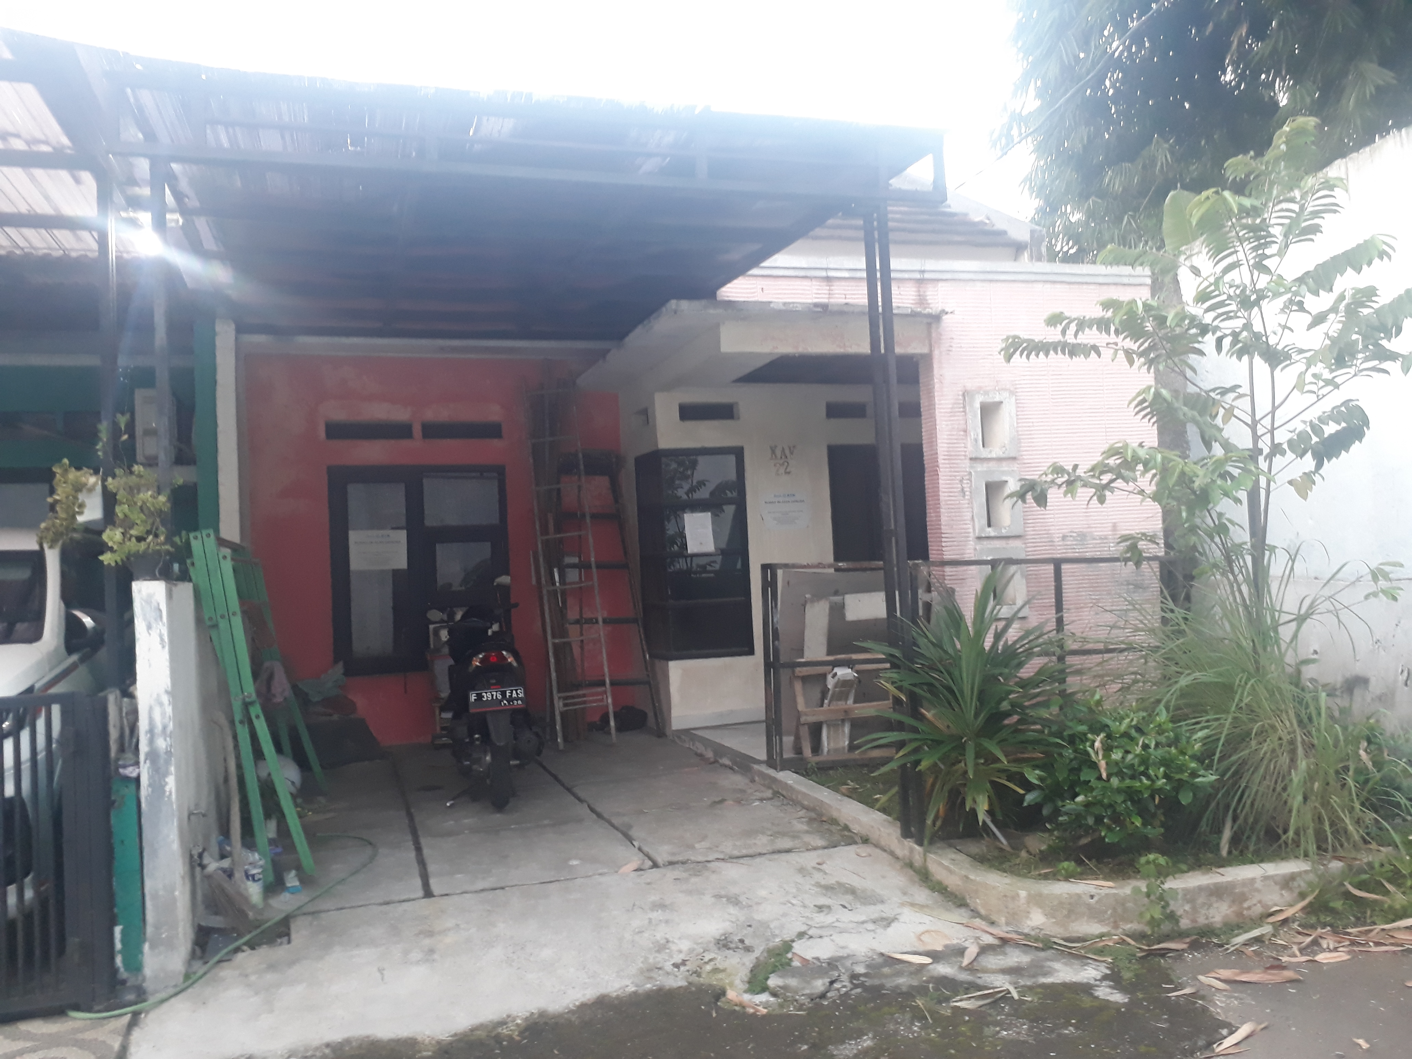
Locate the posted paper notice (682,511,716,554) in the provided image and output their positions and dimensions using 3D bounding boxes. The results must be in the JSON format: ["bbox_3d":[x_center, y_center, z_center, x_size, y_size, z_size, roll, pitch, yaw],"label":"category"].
[{"bbox_3d":[-0.044,0.029,8.418,0.210,0.297,0.005,-5,-1,-18],"label":"posted paper notice"}]

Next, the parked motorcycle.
[{"bbox_3d":[-1.342,0.934,6.437,0.680,1.130,1.880,-2,-2,-18],"label":"parked motorcycle"}]

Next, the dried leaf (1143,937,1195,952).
[{"bbox_3d":[1.598,1.426,3.796,0.173,0.030,0.055,-2,-2,-4],"label":"dried leaf"}]

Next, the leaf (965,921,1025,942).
[{"bbox_3d":[1.035,1.435,3.947,0.045,0.030,0.225,-1,-3,-40],"label":"leaf"}]

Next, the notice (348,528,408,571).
[{"bbox_3d":[-2.472,0.155,8.303,0.420,0.297,0.005,-2,-2,-18],"label":"notice"}]

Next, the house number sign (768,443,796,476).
[{"bbox_3d":[0.601,-0.545,8.640,0.205,0.240,0.010,-2,-2,-18],"label":"house number sign"}]

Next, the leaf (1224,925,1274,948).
[{"bbox_3d":[1.869,1.404,3.791,0.201,0.050,0.050,-2,-2,-26],"label":"leaf"}]

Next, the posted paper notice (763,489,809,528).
[{"bbox_3d":[0.627,-0.153,8.629,0.415,0.297,0.005,-2,-2,-18],"label":"posted paper notice"}]

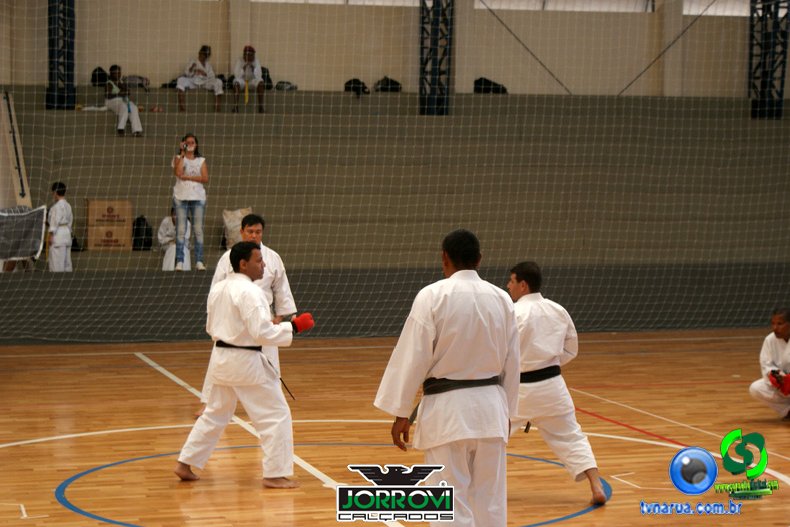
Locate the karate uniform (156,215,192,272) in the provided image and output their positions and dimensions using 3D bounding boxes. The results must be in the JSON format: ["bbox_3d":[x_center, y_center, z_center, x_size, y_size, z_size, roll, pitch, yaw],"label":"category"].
[{"bbox_3d":[-2.947,-0.206,21.900,0.460,0.800,0.550,0,2,-14],"label":"karate uniform"}]

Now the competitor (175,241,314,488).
[{"bbox_3d":[-0.992,0.652,10.788,0.800,1.580,0.660,-1,3,-22],"label":"competitor"}]

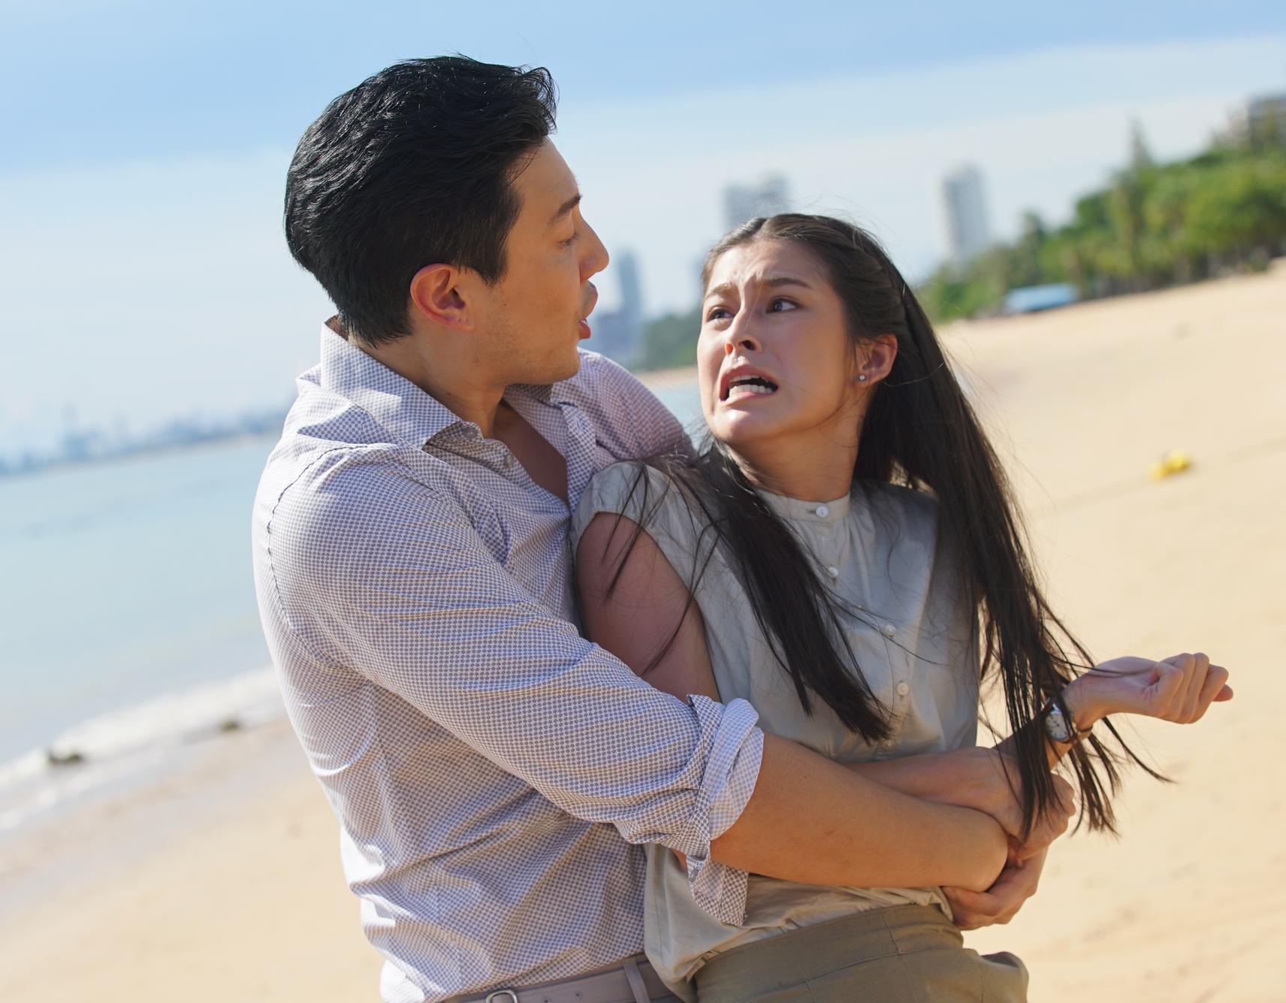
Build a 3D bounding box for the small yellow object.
[{"bbox_3d":[3.846,-0.261,21.300,0.310,0.180,0.220,-9,2,10],"label":"small yellow object"}]

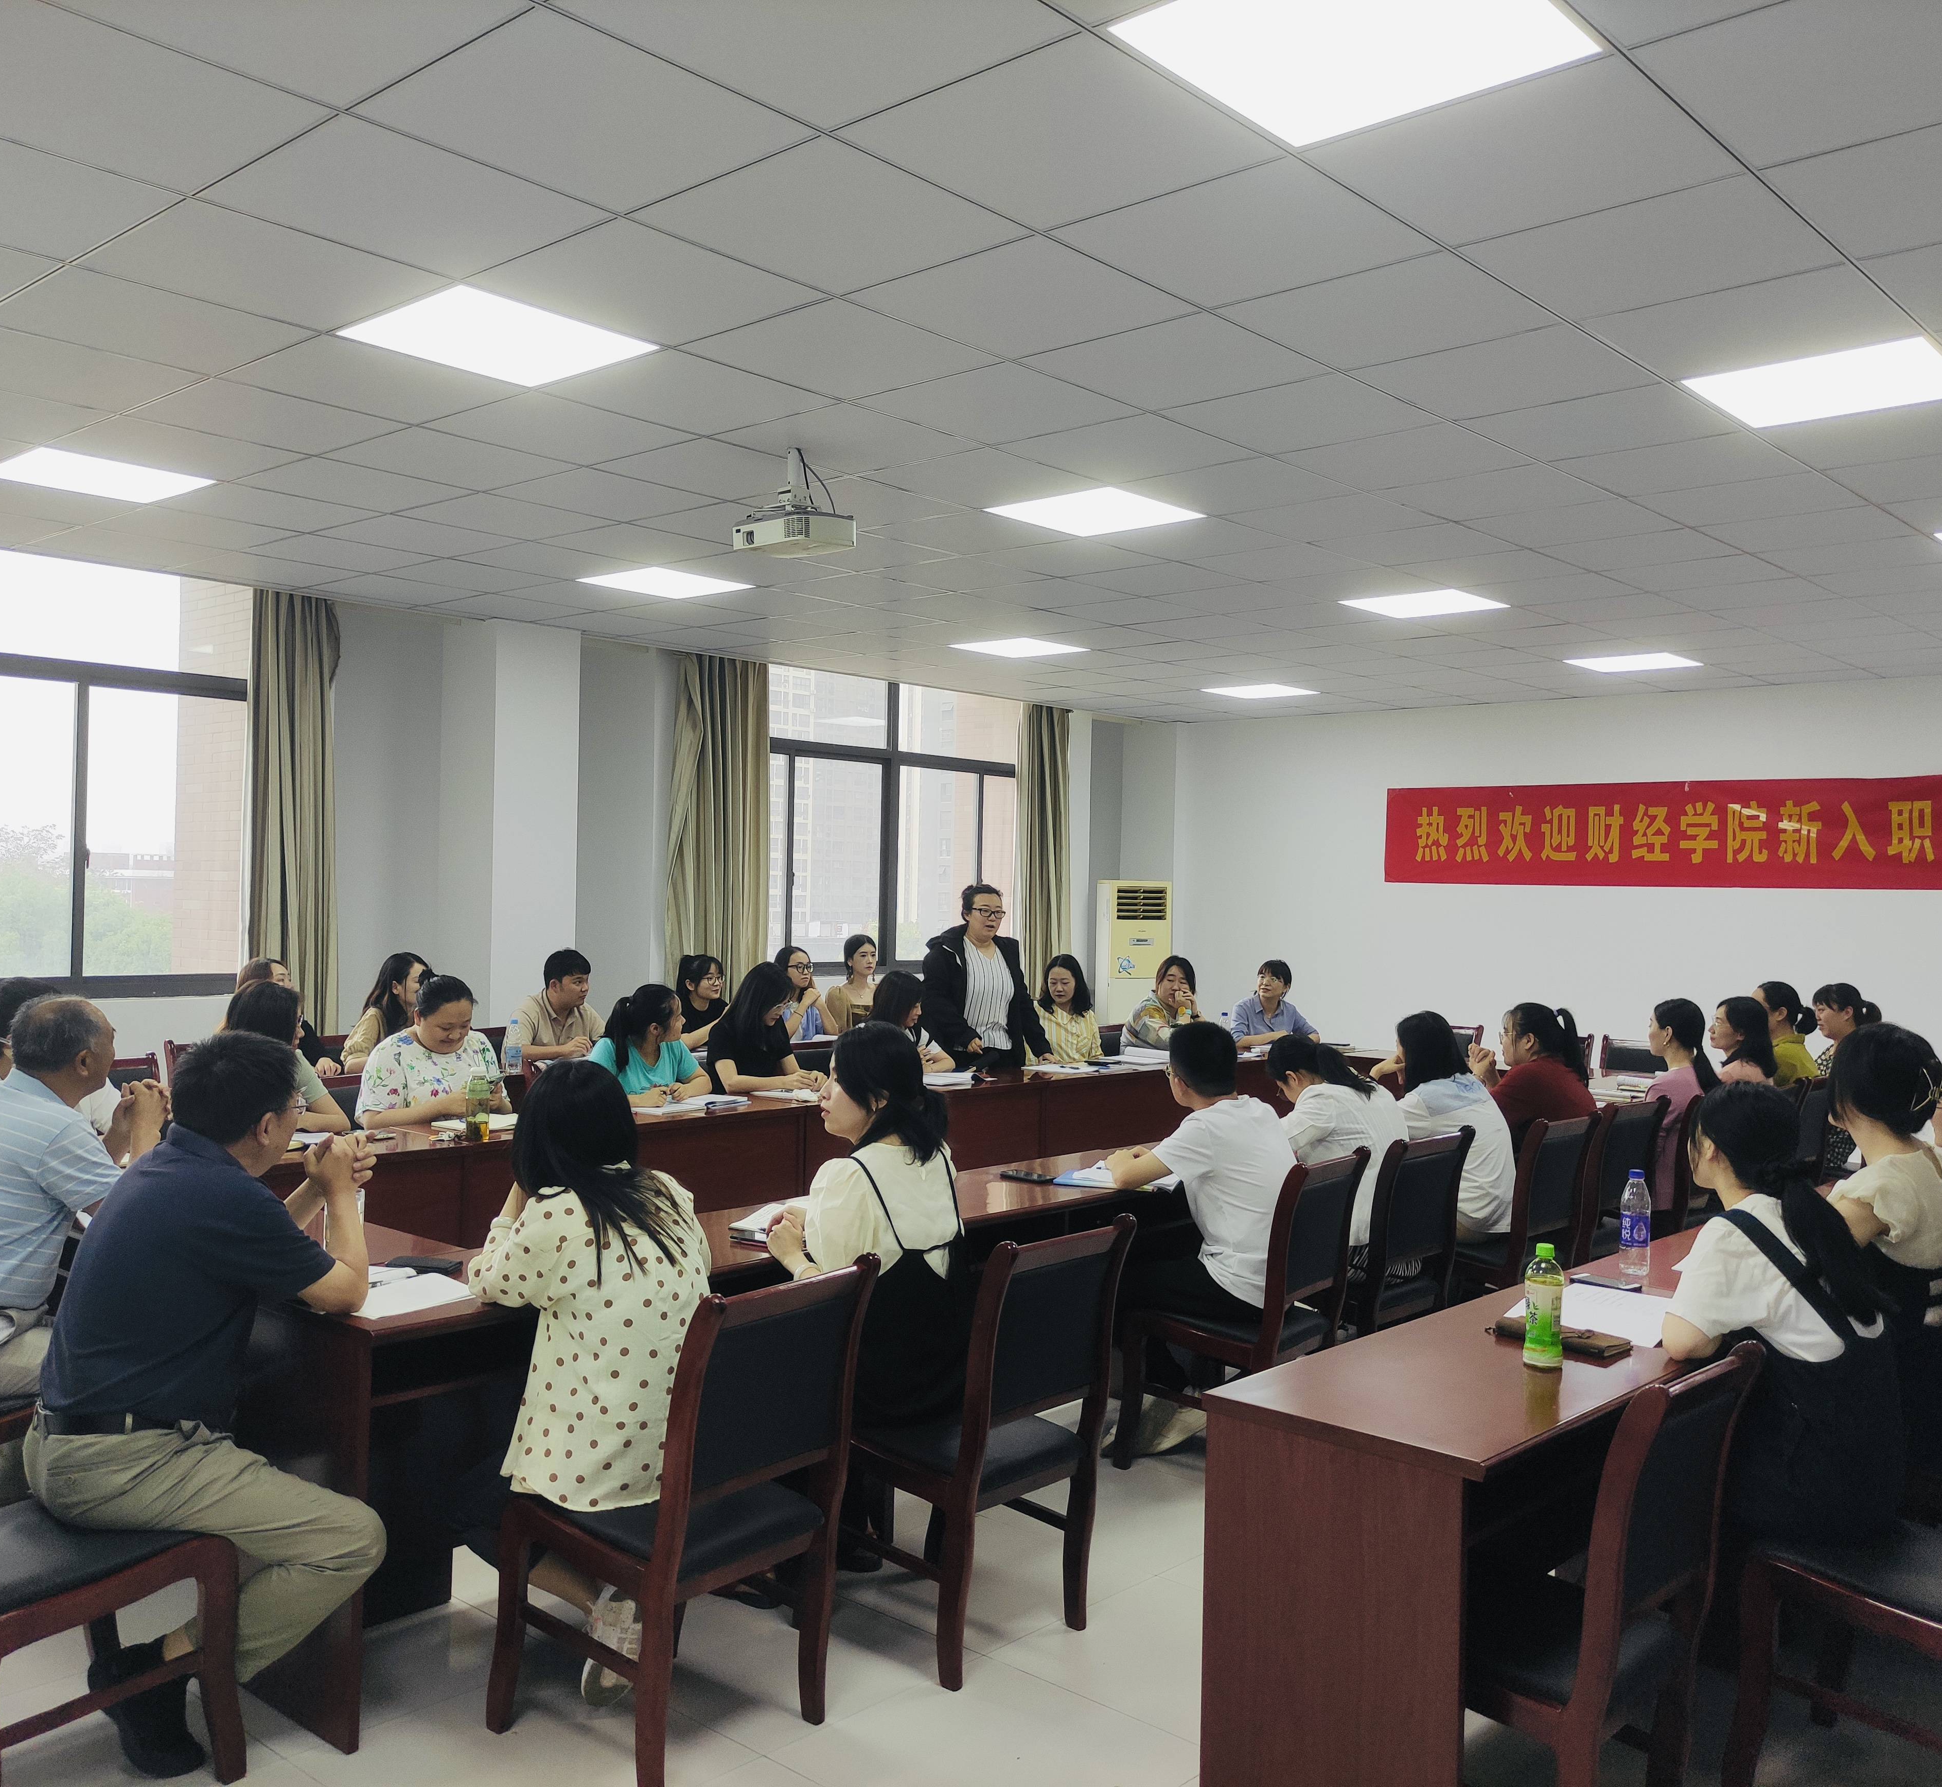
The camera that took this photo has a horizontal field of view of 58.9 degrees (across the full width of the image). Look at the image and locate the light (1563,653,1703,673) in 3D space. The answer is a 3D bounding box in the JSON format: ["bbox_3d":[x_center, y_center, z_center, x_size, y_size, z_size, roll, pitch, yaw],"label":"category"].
[{"bbox_3d":[3.701,-1.300,9.620,0.585,0.040,0.585,1,0,42],"label":"light"}]

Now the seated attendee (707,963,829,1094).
[{"bbox_3d":[-0.869,0.931,7.148,0.740,1.270,0.520,1,0,35],"label":"seated attendee"}]

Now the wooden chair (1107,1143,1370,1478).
[{"bbox_3d":[0.753,1.129,4.661,0.600,0.900,0.480,1,0,39],"label":"wooden chair"}]

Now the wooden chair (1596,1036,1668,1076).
[{"bbox_3d":[3.161,1.164,8.279,0.470,0.900,0.570,1,0,42],"label":"wooden chair"}]

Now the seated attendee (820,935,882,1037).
[{"bbox_3d":[-0.693,0.904,10.241,0.470,1.290,0.700,1,0,-40],"label":"seated attendee"}]

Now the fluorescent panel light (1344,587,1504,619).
[{"bbox_3d":[2.046,-1.308,7.738,0.590,0.040,0.590,1,0,42],"label":"fluorescent panel light"}]

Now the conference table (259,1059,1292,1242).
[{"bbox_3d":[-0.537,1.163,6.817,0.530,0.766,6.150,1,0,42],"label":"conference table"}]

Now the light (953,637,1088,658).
[{"bbox_3d":[0.271,-1.361,9.470,0.585,0.040,0.585,1,0,42],"label":"light"}]

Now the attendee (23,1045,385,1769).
[{"bbox_3d":[-1.398,0.897,3.089,0.720,1.290,0.560,1,0,-43],"label":"attendee"}]

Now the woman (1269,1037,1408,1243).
[{"bbox_3d":[0.994,1.006,5.200,0.680,1.160,0.480,1,0,42],"label":"woman"}]

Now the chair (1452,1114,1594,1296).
[{"bbox_3d":[1.672,1.140,5.622,0.570,0.920,0.450,1,0,42],"label":"chair"}]

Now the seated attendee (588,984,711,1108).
[{"bbox_3d":[-1.249,0.943,6.653,0.720,1.200,0.500,1,0,42],"label":"seated attendee"}]

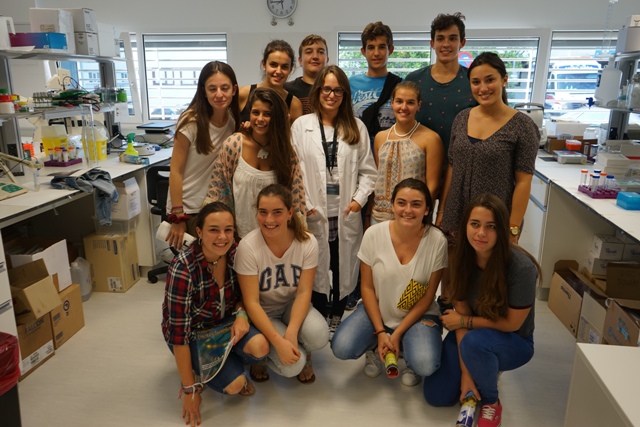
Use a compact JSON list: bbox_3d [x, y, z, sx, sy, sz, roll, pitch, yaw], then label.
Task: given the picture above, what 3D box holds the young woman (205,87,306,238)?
[{"bbox_3d":[-0.348,0.051,2.758,0.500,1.450,0.330,0,15,-2],"label":"young woman"}]

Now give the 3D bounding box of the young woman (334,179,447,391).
[{"bbox_3d":[0.350,0.332,2.519,0.540,1.040,0.560,2,15,8],"label":"young woman"}]

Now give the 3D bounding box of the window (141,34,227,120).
[{"bbox_3d":[-1.391,-1.420,5.241,0.900,0.880,0.100,2,15,8],"label":"window"}]

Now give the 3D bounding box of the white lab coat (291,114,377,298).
[{"bbox_3d":[0.077,-0.038,2.806,0.470,1.040,0.320,1,15,4],"label":"white lab coat"}]

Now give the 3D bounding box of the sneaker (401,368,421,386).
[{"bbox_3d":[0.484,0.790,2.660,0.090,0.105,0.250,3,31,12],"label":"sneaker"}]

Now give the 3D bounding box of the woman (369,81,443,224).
[{"bbox_3d":[0.495,-0.005,2.986,0.430,1.525,0.280,4,16,14],"label":"woman"}]

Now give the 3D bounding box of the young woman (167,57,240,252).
[{"bbox_3d":[-0.601,0.020,2.703,0.410,1.624,0.330,-6,17,-21],"label":"young woman"}]

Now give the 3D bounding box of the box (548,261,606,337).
[{"bbox_3d":[1.618,0.565,3.133,0.160,0.290,0.430,1,15,3],"label":"box"}]

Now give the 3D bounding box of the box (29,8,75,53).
[{"bbox_3d":[-2.185,-1.488,4.090,0.227,0.335,0.212,0,15,-1],"label":"box"}]

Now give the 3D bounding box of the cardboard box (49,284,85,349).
[{"bbox_3d":[-1.670,0.619,3.043,0.280,0.285,0.295,2,16,8],"label":"cardboard box"}]

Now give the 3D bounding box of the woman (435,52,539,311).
[{"bbox_3d":[0.844,0.012,2.598,0.450,1.620,0.310,11,19,35],"label":"woman"}]

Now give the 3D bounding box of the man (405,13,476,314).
[{"bbox_3d":[0.744,-0.232,3.110,0.490,1.898,0.300,2,15,6],"label":"man"}]

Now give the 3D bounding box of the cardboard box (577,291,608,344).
[{"bbox_3d":[1.598,0.641,2.759,0.200,0.330,0.270,1,15,3],"label":"cardboard box"}]

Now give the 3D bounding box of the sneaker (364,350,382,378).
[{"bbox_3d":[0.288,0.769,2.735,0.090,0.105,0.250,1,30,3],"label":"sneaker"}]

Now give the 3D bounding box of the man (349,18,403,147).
[{"bbox_3d":[0.335,-0.231,3.172,0.470,1.861,0.290,1,15,3],"label":"man"}]

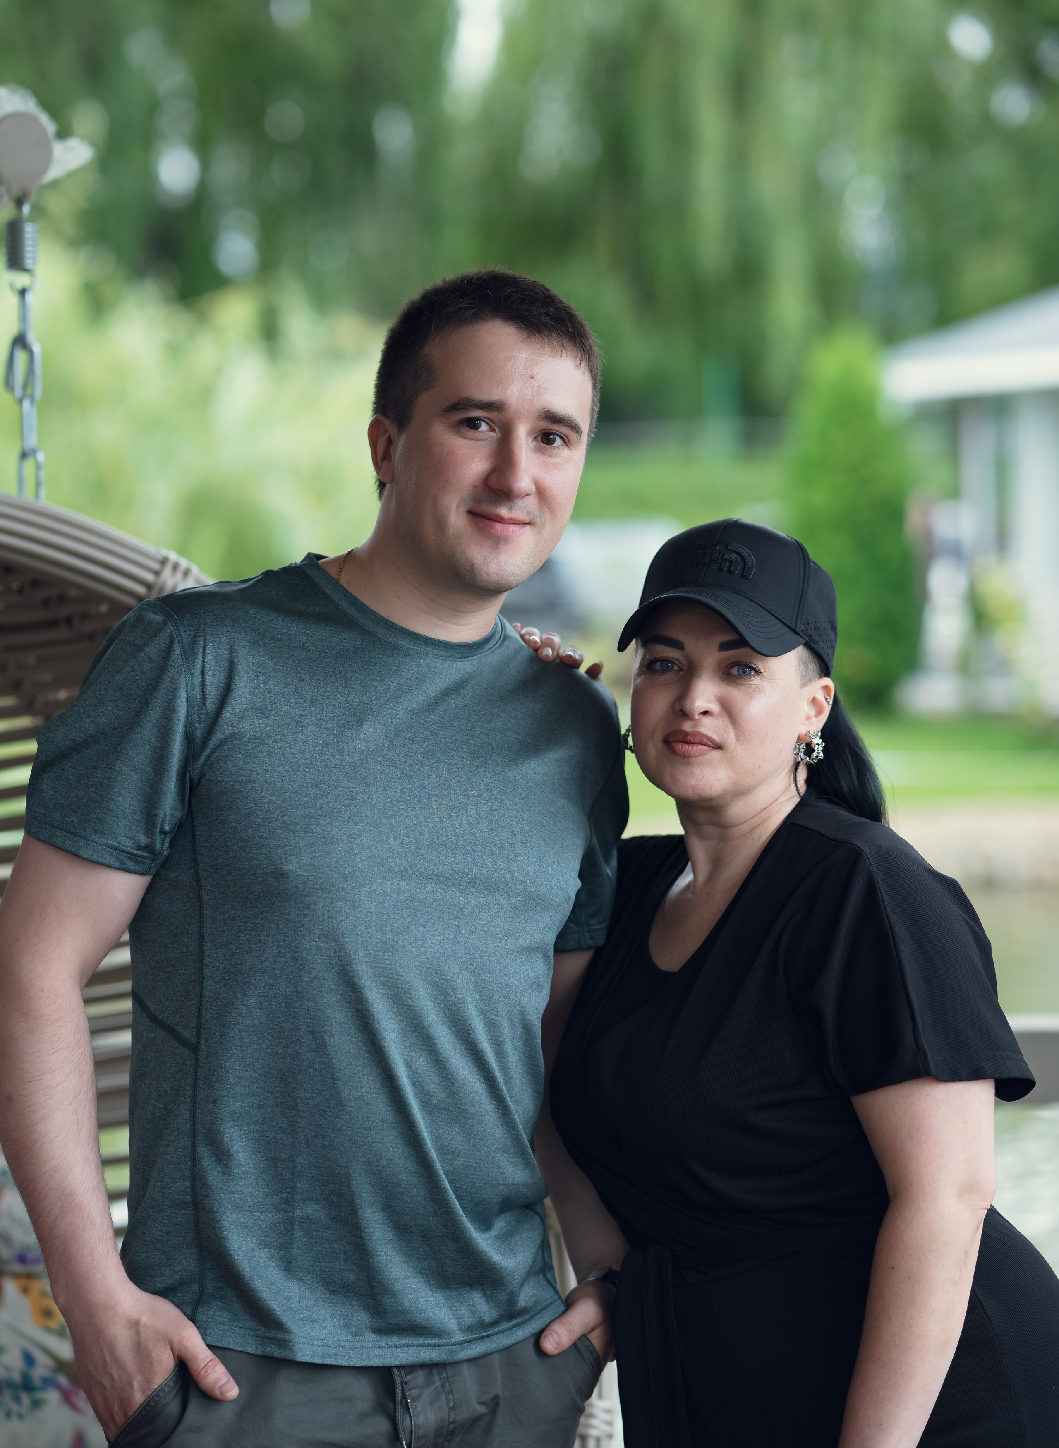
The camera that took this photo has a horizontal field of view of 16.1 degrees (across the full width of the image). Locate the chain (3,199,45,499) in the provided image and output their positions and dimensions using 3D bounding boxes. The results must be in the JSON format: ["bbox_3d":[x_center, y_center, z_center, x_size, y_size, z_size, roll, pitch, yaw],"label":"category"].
[{"bbox_3d":[-0.432,-0.315,3.200,0.034,0.265,0.032,0,3,0],"label":"chain"}]

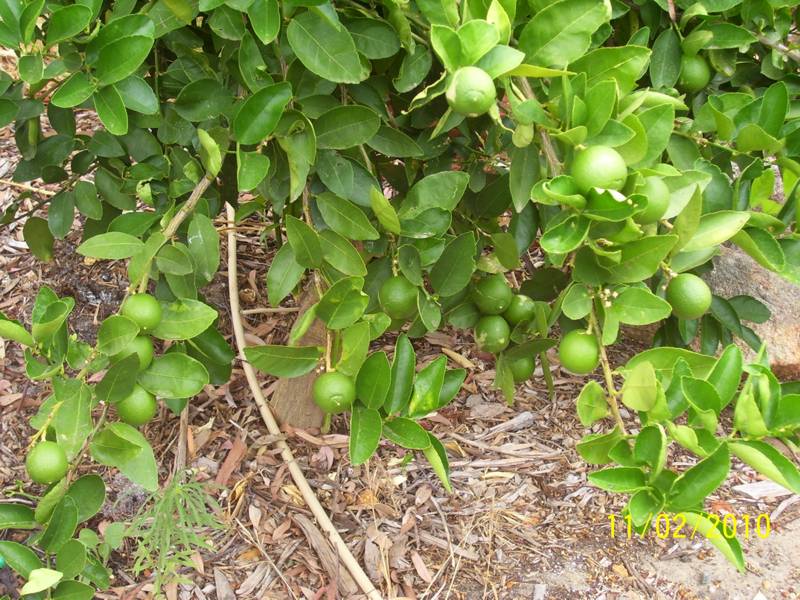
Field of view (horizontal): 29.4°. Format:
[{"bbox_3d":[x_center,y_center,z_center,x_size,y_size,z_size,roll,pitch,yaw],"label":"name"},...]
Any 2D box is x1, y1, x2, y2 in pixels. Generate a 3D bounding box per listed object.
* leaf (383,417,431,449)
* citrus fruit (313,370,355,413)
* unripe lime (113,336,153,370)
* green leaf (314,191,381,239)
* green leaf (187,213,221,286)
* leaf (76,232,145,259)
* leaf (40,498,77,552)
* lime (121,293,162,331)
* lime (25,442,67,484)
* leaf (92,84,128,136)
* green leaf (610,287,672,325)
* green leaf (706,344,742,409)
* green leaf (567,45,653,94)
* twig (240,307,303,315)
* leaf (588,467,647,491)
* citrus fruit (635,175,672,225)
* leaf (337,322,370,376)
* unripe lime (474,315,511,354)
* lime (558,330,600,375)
[{"bbox_3d":[0.007,0.148,1.689,0.057,0.011,0.034,22,62,12],"label":"leaf"},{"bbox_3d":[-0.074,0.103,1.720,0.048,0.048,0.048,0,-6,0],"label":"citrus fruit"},{"bbox_3d":[-0.300,0.058,1.720,0.046,0.048,0.046,0,28,0],"label":"unripe lime"},{"bbox_3d":[-0.060,-0.096,1.750,0.090,0.017,0.042,33,69,14],"label":"green leaf"},{"bbox_3d":[-0.224,-0.059,1.740,0.038,0.018,0.079,-6,73,-11],"label":"green leaf"},{"bbox_3d":[-0.332,-0.062,1.750,0.077,0.017,0.041,-5,52,-4],"label":"leaf"},{"bbox_3d":[-0.372,0.244,1.660,0.034,0.013,0.067,20,75,15],"label":"leaf"},{"bbox_3d":[-0.286,0.014,1.690,0.044,0.044,0.044,0,25,0],"label":"lime"},{"bbox_3d":[-0.398,0.183,1.720,0.047,0.049,0.047,0,25,0],"label":"lime"},{"bbox_3d":[-0.315,-0.207,1.660,0.031,0.010,0.068,-26,72,-9],"label":"leaf"},{"bbox_3d":[0.247,0.007,1.560,0.063,0.013,0.041,6,66,2],"label":"green leaf"},{"bbox_3d":[0.363,0.085,1.700,0.035,0.014,0.080,23,68,-7],"label":"green leaf"},{"bbox_3d":[0.210,-0.229,1.520,0.089,0.016,0.046,-24,68,-6],"label":"green leaf"},{"bbox_3d":[-0.187,0.017,2.200,0.089,0.009,0.010,-1,30,-2],"label":"twig"},{"bbox_3d":[0.233,0.191,1.620,0.066,0.014,0.033,8,49,-9],"label":"leaf"},{"bbox_3d":[0.250,-0.101,1.540,0.048,0.050,0.048,0,32,0],"label":"citrus fruit"},{"bbox_3d":[-0.053,0.056,1.750,0.039,0.069,0.018,27,-4,19],"label":"leaf"},{"bbox_3d":[0.111,0.041,1.830,0.044,0.046,0.044,0,28,0],"label":"unripe lime"},{"bbox_3d":[0.188,0.054,1.600,0.044,0.046,0.044,0,25,0],"label":"lime"}]

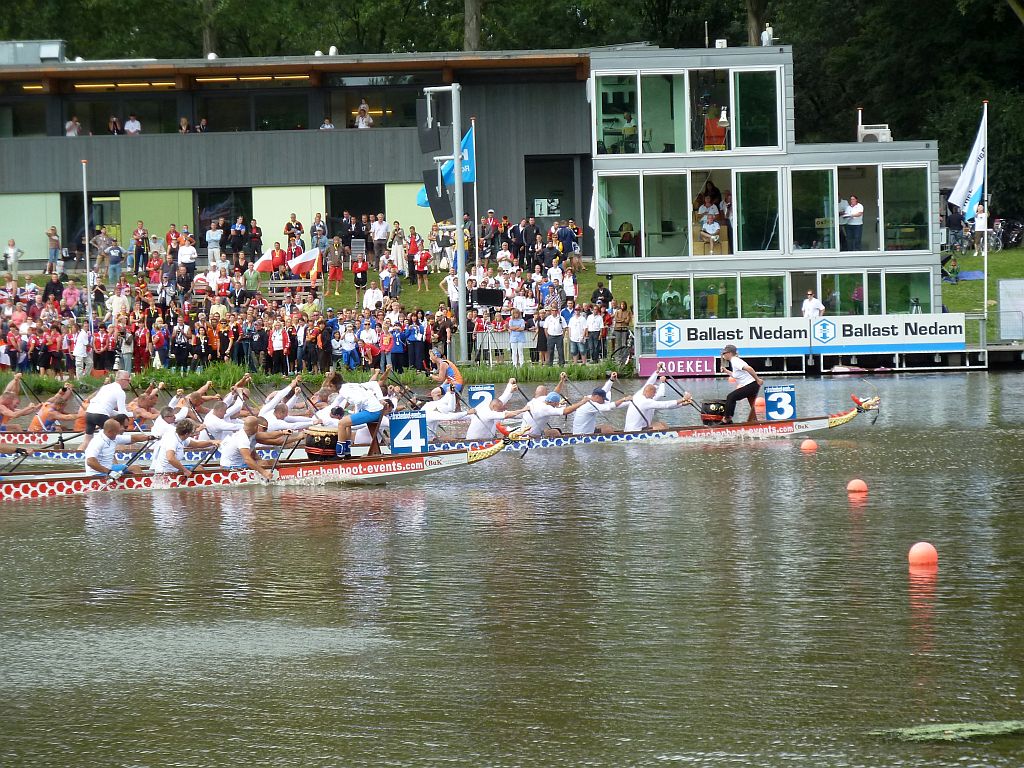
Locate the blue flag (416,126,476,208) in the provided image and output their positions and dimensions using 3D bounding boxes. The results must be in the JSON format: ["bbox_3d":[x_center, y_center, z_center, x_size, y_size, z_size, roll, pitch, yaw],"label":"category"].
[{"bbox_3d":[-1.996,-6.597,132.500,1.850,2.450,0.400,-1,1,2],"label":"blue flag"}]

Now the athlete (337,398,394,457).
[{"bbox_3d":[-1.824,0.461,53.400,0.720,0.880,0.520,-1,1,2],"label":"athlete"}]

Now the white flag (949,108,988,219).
[{"bbox_3d":[13.115,-6.349,125.200,1.100,3.280,0.400,-1,1,2],"label":"white flag"}]

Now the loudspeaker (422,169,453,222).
[{"bbox_3d":[-2.205,-5.670,131.000,0.580,1.550,0.600,-15,1,0],"label":"loudspeaker"}]

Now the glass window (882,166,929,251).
[{"bbox_3d":[11.728,-5.230,129.600,1.330,2.450,0.100,-2,1,4],"label":"glass window"}]

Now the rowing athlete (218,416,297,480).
[{"bbox_3d":[-3.137,0.832,53.600,0.950,0.880,0.600,-1,1,12],"label":"rowing athlete"}]

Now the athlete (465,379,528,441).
[{"bbox_3d":[-0.239,0.501,67.000,1.000,1.180,0.620,-1,1,2],"label":"athlete"}]

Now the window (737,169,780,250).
[{"bbox_3d":[7.187,-5.059,126.786,1.240,2.310,0.100,-1,1,2],"label":"window"}]

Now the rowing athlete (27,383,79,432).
[{"bbox_3d":[-8.510,0.492,80.800,0.950,1.080,0.600,-2,1,0],"label":"rowing athlete"}]

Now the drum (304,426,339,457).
[{"bbox_3d":[-2.303,0.725,53.400,0.470,0.450,0.470,-1,1,2],"label":"drum"}]

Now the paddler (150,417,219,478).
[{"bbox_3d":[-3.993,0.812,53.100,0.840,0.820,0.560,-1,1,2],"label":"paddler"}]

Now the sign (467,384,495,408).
[{"bbox_3d":[-0.561,0.292,80.800,0.490,0.545,0.040,-2,1,0],"label":"sign"}]

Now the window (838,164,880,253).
[{"bbox_3d":[10.374,-5.277,130.000,1.180,2.500,0.120,-1,1,2],"label":"window"}]

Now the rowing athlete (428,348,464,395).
[{"bbox_3d":[-1.182,-0.081,78.500,0.680,1.180,0.500,-2,1,0],"label":"rowing athlete"}]

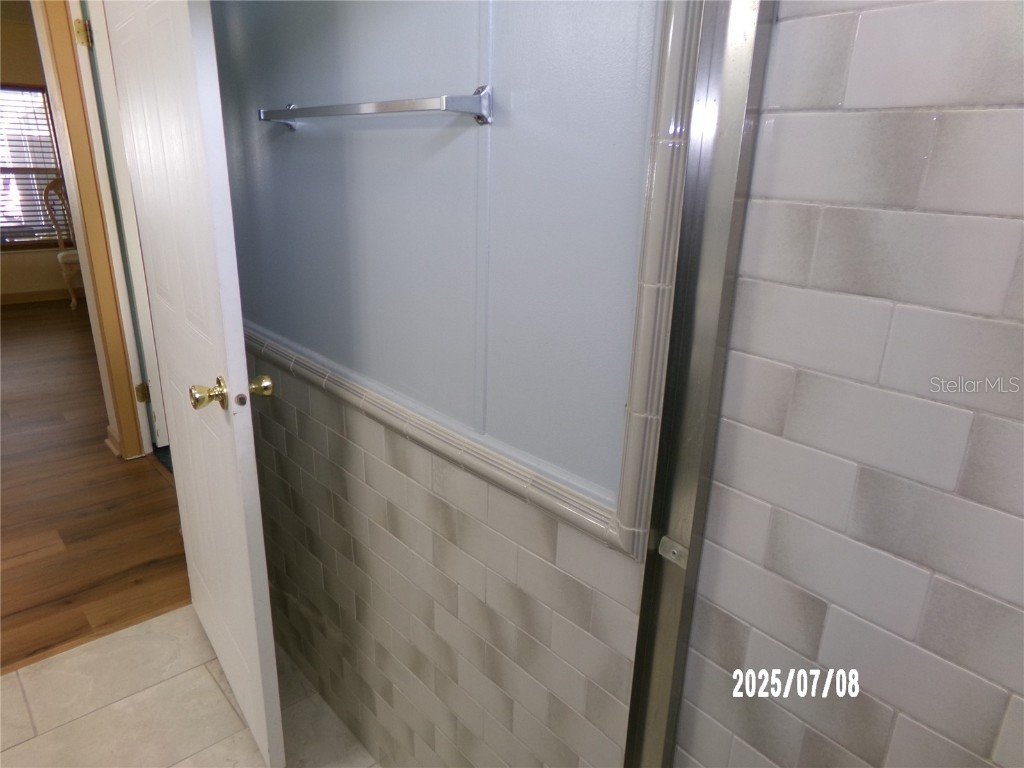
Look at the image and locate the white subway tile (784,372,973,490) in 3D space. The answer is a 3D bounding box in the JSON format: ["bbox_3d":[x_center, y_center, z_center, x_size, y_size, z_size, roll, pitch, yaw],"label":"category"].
[{"bbox_3d":[0.332,0.038,0.653,0.009,0.076,0.152,-15,25,-40],"label":"white subway tile"}]

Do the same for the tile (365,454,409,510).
[{"bbox_3d":[-0.246,0.190,1.405,0.009,0.076,0.153,-15,24,-39],"label":"tile"}]

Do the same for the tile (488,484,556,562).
[{"bbox_3d":[0.017,0.216,1.100,0.009,0.076,0.153,-15,24,-39],"label":"tile"}]

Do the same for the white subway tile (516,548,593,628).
[{"bbox_3d":[0.064,0.307,1.072,0.009,0.076,0.153,-15,24,-39],"label":"white subway tile"}]

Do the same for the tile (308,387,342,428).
[{"bbox_3d":[-0.403,0.058,1.560,0.009,0.076,0.152,-15,25,-40],"label":"tile"}]

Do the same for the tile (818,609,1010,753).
[{"bbox_3d":[0.374,0.277,0.670,0.009,0.076,0.153,-14,24,-37],"label":"tile"}]

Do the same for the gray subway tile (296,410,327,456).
[{"bbox_3d":[-0.454,0.112,1.626,0.009,0.076,0.153,-15,24,-39],"label":"gray subway tile"}]

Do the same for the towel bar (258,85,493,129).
[{"bbox_3d":[-0.269,-0.459,1.196,0.068,0.052,0.648,-15,24,-40],"label":"towel bar"}]

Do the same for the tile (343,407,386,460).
[{"bbox_3d":[-0.294,0.099,1.432,0.009,0.076,0.153,-15,24,-39],"label":"tile"}]

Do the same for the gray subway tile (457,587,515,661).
[{"bbox_3d":[-0.042,0.417,1.249,0.009,0.076,0.152,-15,25,-40],"label":"gray subway tile"}]

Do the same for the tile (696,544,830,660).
[{"bbox_3d":[0.274,0.237,0.784,0.009,0.076,0.153,-14,24,-37],"label":"tile"}]

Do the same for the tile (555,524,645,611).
[{"bbox_3d":[0.123,0.257,1.006,0.009,0.076,0.152,-15,25,-40],"label":"tile"}]

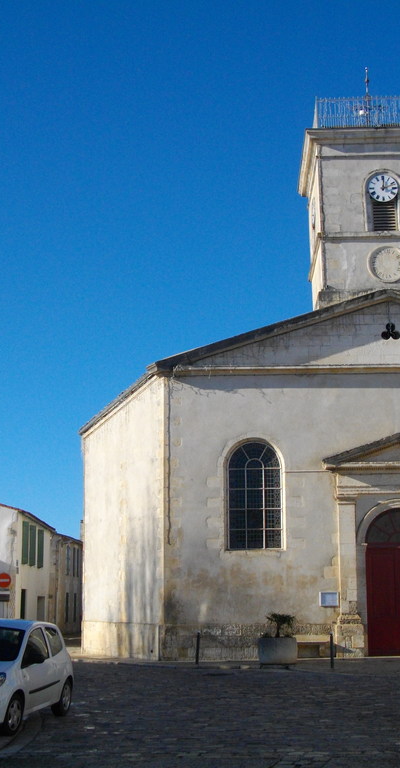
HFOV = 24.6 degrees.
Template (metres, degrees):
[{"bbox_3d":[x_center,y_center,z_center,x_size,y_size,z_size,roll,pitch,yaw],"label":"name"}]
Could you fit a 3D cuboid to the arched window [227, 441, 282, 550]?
[{"bbox_3d":[1.633,3.328,27.442,1.622,3.268,0.250,-1,-13,1],"label":"arched window"}]

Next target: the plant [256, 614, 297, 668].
[{"bbox_3d":[2.036,6.705,24.011,1.060,1.376,1.060,-1,-13,1],"label":"plant"}]

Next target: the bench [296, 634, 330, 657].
[{"bbox_3d":[3.098,7.484,26.120,1.240,0.585,0.450,-1,-13,1],"label":"bench"}]

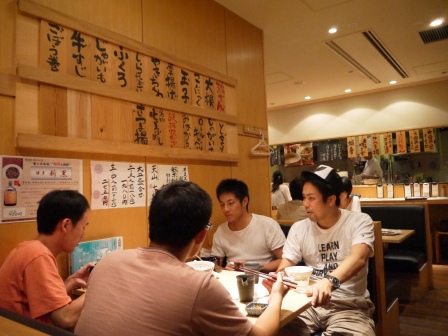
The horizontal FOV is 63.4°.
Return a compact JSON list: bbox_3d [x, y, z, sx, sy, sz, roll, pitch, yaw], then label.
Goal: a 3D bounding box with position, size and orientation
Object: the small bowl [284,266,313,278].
[{"bbox_3d":[0.351,0.507,1.684,0.133,0.071,0.133,-2,-3,0],"label":"small bowl"}]

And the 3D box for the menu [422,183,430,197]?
[{"bbox_3d":[3.097,0.335,5.542,0.100,0.215,0.030,-4,-4,37],"label":"menu"}]

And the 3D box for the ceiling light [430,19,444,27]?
[{"bbox_3d":[2.000,-1.363,3.394,0.125,0.050,0.125,-4,-4,37],"label":"ceiling light"}]

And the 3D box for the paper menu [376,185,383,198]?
[{"bbox_3d":[2.558,0.387,5.942,0.103,0.225,0.030,-4,-4,37],"label":"paper menu"}]

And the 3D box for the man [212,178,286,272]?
[{"bbox_3d":[0.147,0.669,2.134,0.510,1.210,0.680,-4,-4,37],"label":"man"}]

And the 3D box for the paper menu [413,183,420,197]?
[{"bbox_3d":[2.993,0.340,5.620,0.100,0.215,0.030,-4,-4,37],"label":"paper menu"}]

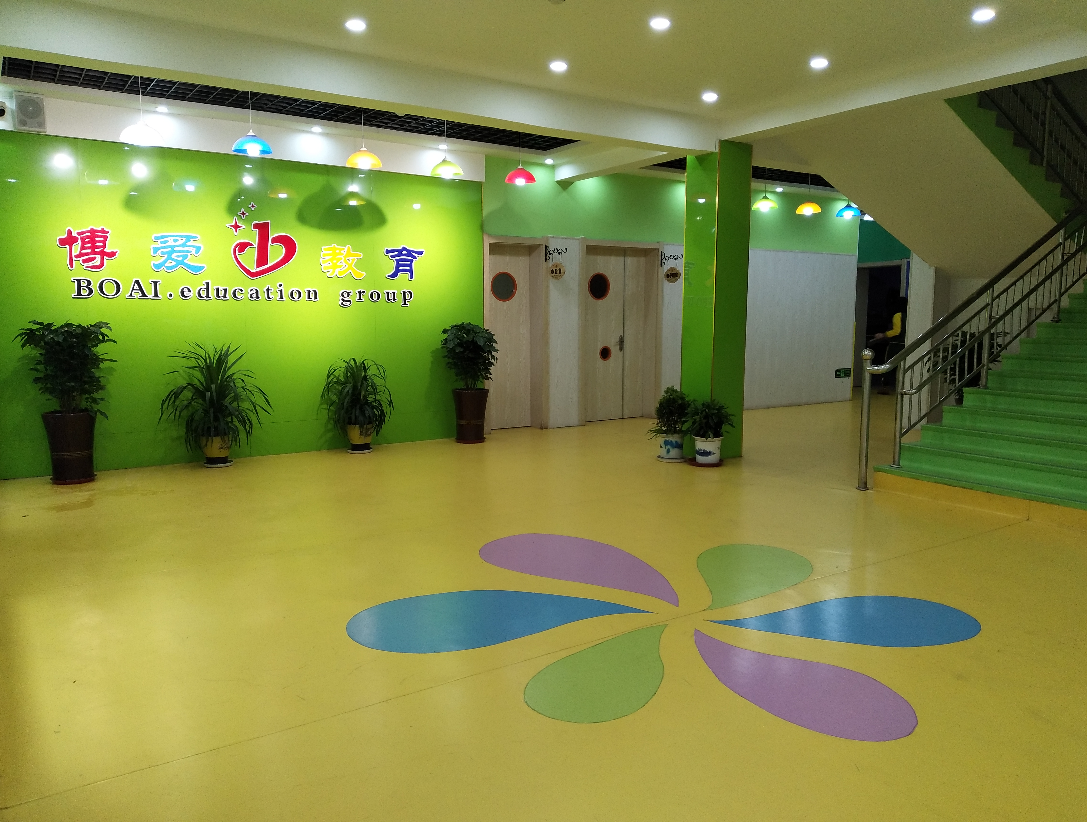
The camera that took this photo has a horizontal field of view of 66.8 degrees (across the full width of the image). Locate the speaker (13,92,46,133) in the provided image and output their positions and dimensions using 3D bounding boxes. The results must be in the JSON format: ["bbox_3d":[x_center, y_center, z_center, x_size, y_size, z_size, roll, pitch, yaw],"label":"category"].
[{"bbox_3d":[-4.016,-2.335,6.450,0.200,0.283,0.160,-5,9,-34],"label":"speaker"}]

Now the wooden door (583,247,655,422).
[{"bbox_3d":[0.891,-0.985,10.697,1.162,2.226,0.098,-4,8,-34],"label":"wooden door"}]

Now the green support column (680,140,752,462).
[{"bbox_3d":[1.656,-1.030,7.973,0.448,2.968,0.434,-4,8,-34],"label":"green support column"}]

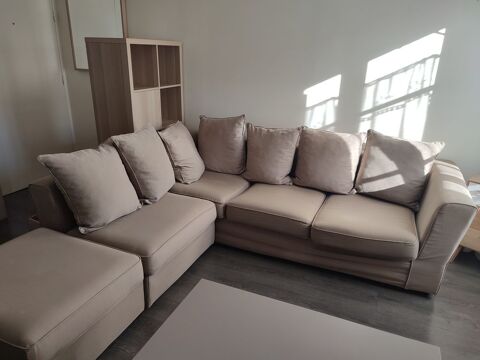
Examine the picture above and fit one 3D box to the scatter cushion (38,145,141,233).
[{"bbox_3d":[-0.889,0.022,2.144,0.170,0.472,0.493,-26,1,31],"label":"scatter cushion"}]

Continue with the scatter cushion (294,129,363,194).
[{"bbox_3d":[0.685,-0.168,2.743,0.477,0.453,0.170,10,-1,20],"label":"scatter cushion"}]

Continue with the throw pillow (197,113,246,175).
[{"bbox_3d":[-0.160,-0.320,3.026,0.441,0.478,0.170,7,11,29],"label":"throw pillow"}]

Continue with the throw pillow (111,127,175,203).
[{"bbox_3d":[-0.666,-0.129,2.522,0.170,0.478,0.464,-18,10,23],"label":"throw pillow"}]

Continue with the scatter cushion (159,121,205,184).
[{"bbox_3d":[-0.483,-0.244,2.888,0.170,0.462,0.447,-22,12,19],"label":"scatter cushion"}]

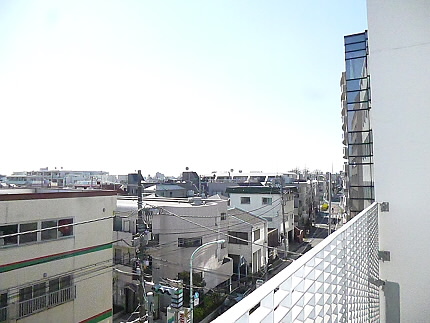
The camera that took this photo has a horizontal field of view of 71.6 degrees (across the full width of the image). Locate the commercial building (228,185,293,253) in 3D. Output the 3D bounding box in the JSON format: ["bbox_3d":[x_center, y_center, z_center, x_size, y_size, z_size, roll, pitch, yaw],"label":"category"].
[{"bbox_3d":[8.177,9.331,52.623,9.500,9.600,8.700,-2,-4,26],"label":"commercial building"}]

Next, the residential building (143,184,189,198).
[{"bbox_3d":[-12.567,11.026,75.566,5.500,9.300,11.000,-3,-4,33],"label":"residential building"}]

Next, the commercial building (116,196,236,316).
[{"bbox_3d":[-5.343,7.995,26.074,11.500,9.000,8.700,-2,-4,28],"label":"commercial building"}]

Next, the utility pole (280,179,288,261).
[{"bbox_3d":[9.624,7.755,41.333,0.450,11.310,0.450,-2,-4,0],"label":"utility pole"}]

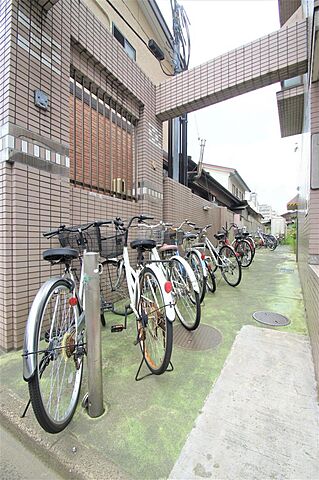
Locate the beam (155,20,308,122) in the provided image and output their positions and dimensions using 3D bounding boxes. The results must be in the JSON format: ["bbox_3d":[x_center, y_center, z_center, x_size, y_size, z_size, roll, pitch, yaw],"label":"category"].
[{"bbox_3d":[0.889,-2.384,2.993,2.120,0.490,0.240,-1,-1,29],"label":"beam"}]

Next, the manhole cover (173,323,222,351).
[{"bbox_3d":[0.308,0.883,1.841,0.530,0.030,0.530,0,2,0],"label":"manhole cover"}]

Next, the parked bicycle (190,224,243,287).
[{"bbox_3d":[1.042,0.245,3.913,0.590,1.080,1.750,0,-1,-8],"label":"parked bicycle"}]

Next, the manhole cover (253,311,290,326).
[{"bbox_3d":[1.204,0.864,2.162,0.370,0.030,0.370,1,3,31],"label":"manhole cover"}]

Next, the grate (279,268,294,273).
[{"bbox_3d":[3.085,0.749,4.818,0.300,0.030,0.300,1,3,33],"label":"grate"}]

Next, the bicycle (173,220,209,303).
[{"bbox_3d":[0.316,0.280,3.136,0.590,1.080,1.750,0,-1,-12],"label":"bicycle"}]

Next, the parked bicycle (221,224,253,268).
[{"bbox_3d":[2.092,0.167,5.770,0.590,1.080,1.750,0,-1,-11],"label":"parked bicycle"}]

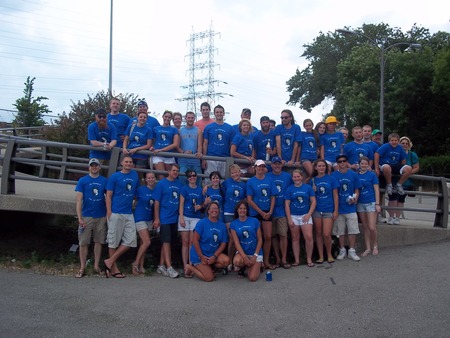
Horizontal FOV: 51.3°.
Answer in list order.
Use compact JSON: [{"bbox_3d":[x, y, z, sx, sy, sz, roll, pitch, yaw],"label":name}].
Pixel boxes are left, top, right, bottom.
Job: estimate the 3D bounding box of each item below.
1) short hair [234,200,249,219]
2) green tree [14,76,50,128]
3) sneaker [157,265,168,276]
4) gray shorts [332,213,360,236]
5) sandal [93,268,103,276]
[{"bbox_3d":[0.238,0.577,6.620,0.200,0.250,0.210,1,-1,0],"label":"short hair"},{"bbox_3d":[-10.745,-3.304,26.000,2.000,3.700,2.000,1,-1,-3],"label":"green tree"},{"bbox_3d":[-0.973,1.598,7.350,0.110,0.125,0.290,1,0,-30],"label":"sneaker"},{"bbox_3d":[2.073,0.923,8.000,0.460,0.470,0.310,1,0,7],"label":"gray shorts"},{"bbox_3d":[-1.992,1.624,7.360,0.105,0.080,0.275,1,0,-25],"label":"sandal"}]

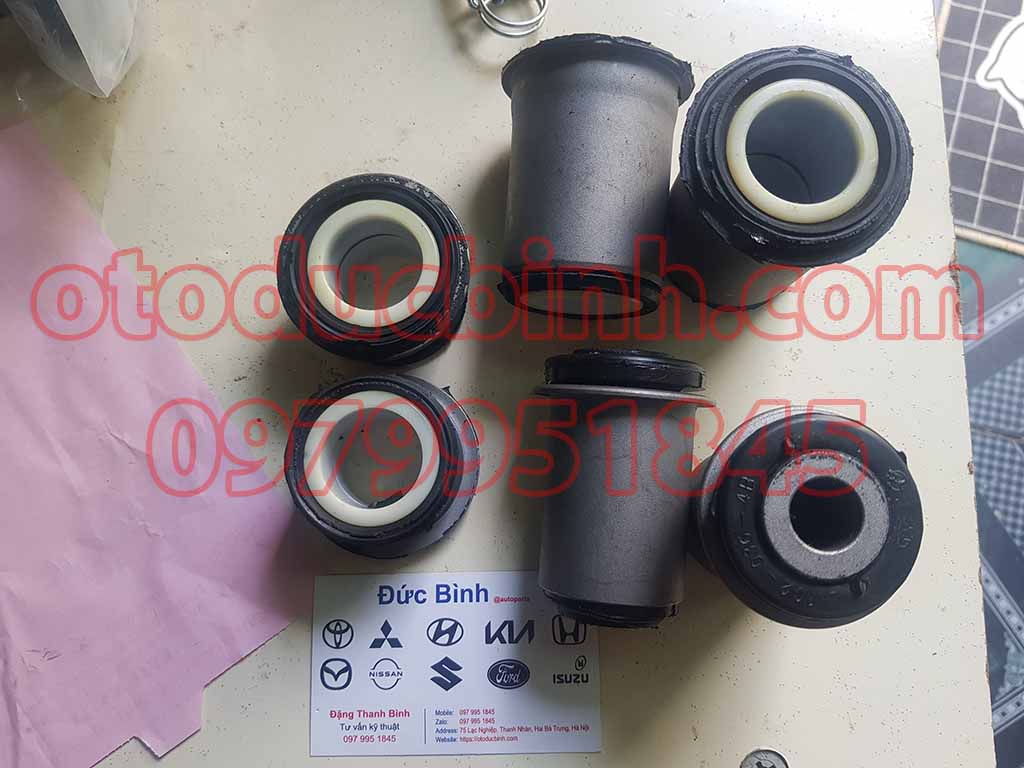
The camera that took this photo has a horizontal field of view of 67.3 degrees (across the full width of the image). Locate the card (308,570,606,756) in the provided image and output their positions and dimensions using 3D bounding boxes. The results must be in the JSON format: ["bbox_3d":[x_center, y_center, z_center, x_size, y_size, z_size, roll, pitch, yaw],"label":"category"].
[{"bbox_3d":[-0.018,0.087,0.241,0.090,0.001,0.055,-1,81,1],"label":"card"}]

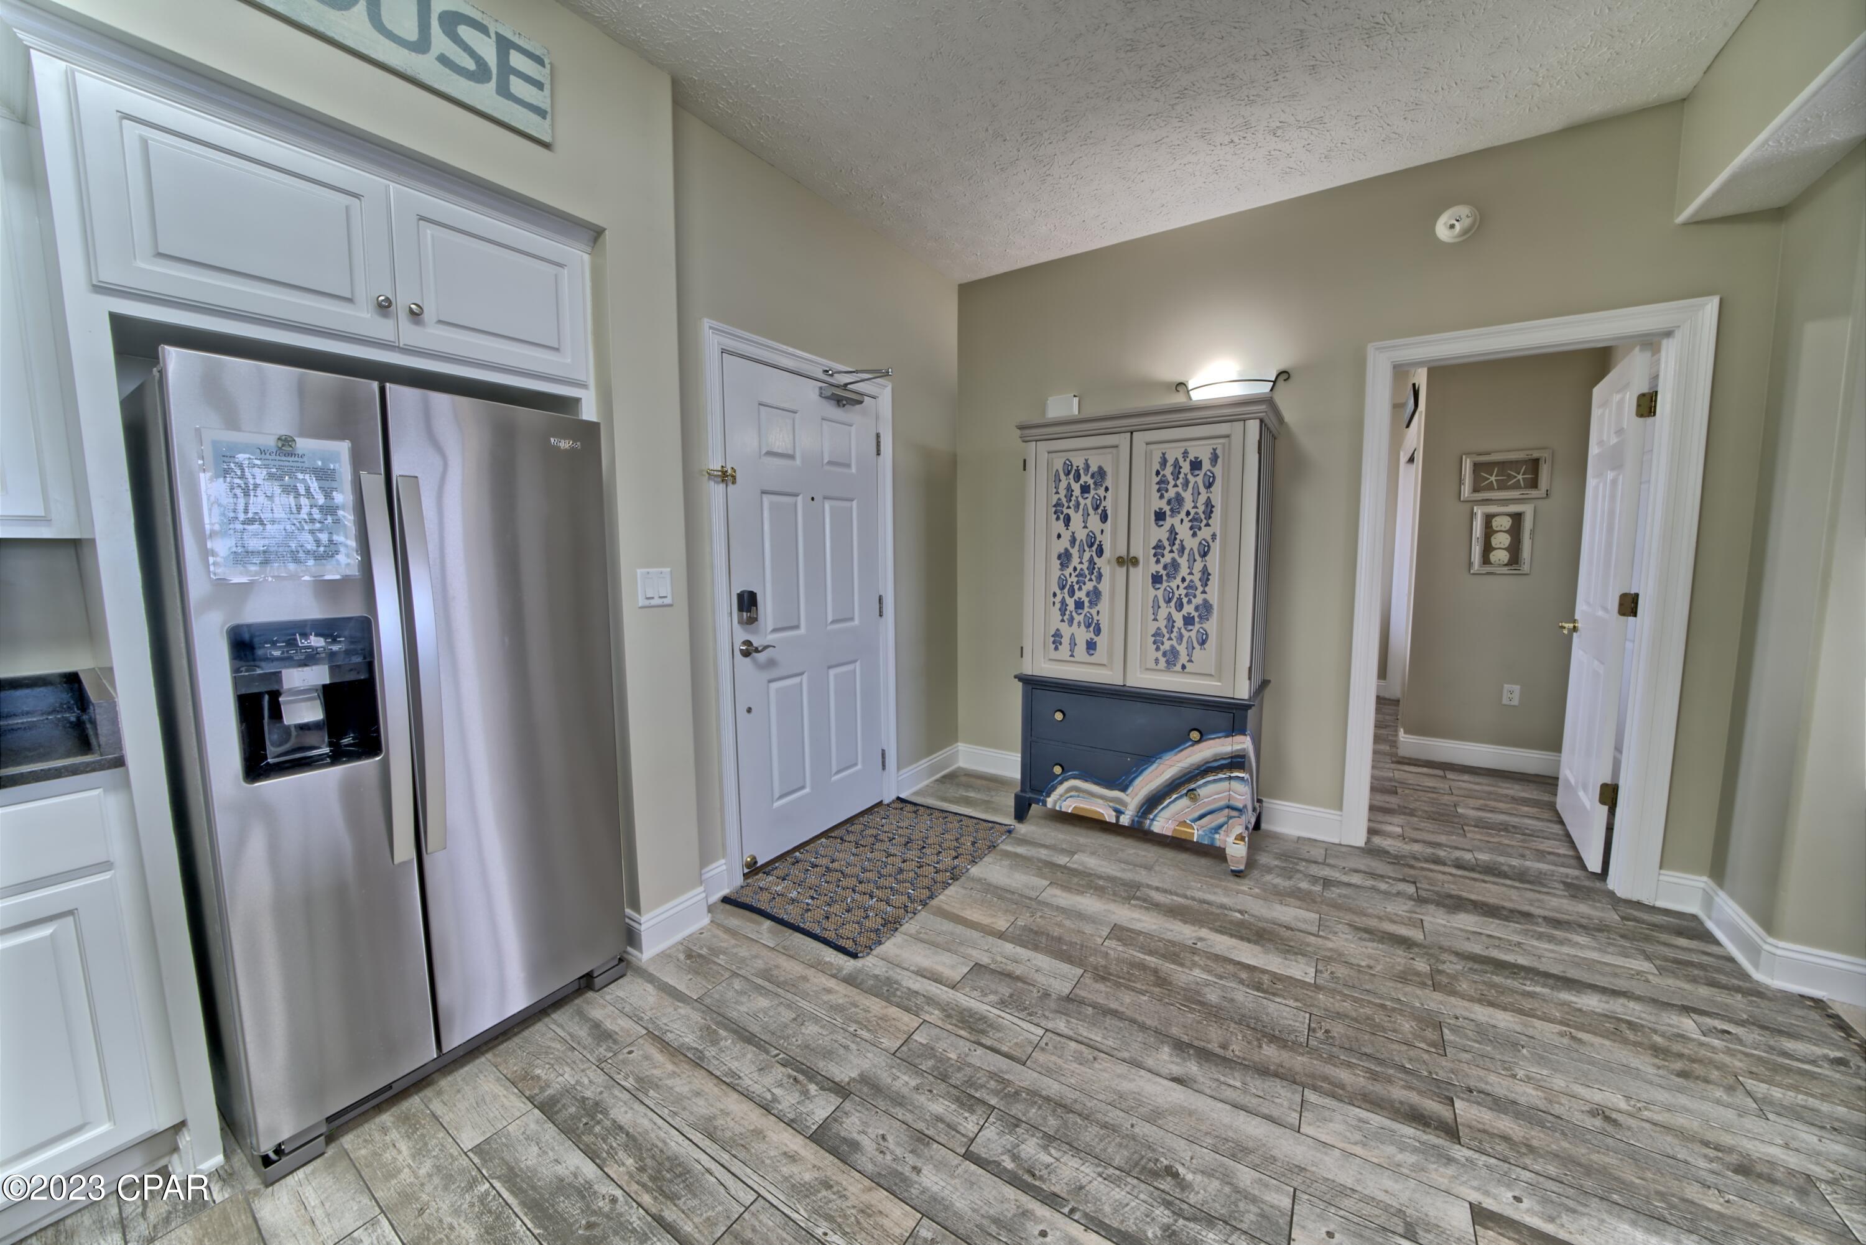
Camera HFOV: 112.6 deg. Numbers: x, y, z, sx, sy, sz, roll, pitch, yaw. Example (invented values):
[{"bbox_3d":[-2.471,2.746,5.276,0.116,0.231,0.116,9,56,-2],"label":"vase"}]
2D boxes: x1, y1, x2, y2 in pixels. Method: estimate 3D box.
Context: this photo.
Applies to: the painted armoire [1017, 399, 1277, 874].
[{"bbox_3d":[0.957,0.044,2.864,1.028,1.858,0.518,3,7,32],"label":"painted armoire"}]

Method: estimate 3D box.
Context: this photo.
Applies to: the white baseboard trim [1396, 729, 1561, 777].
[{"bbox_3d":[3.318,0.810,3.773,0.790,0.141,0.017,3,7,33],"label":"white baseboard trim"}]

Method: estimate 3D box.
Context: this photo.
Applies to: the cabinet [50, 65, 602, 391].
[{"bbox_3d":[-1.508,-0.851,1.629,0.550,0.410,0.910,3,7,35],"label":"cabinet"}]

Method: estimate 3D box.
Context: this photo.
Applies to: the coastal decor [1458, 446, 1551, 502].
[{"bbox_3d":[3.266,-0.835,3.554,0.382,0.266,0.035,3,7,32],"label":"coastal decor"}]

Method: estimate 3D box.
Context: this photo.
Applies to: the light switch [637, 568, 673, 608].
[{"bbox_3d":[-0.877,-0.108,1.974,0.012,0.117,0.116,3,7,34],"label":"light switch"}]

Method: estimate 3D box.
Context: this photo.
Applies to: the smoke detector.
[{"bbox_3d":[2.017,-1.538,2.390,0.132,0.132,0.045,3,7,33],"label":"smoke detector"}]

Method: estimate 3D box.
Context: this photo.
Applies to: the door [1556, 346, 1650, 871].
[{"bbox_3d":[2.848,-0.042,2.659,0.037,2.025,0.775,4,7,38],"label":"door"}]

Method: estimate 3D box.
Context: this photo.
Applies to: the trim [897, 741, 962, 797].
[{"bbox_3d":[-0.006,0.856,3.624,0.017,0.141,0.641,3,7,33],"label":"trim"}]

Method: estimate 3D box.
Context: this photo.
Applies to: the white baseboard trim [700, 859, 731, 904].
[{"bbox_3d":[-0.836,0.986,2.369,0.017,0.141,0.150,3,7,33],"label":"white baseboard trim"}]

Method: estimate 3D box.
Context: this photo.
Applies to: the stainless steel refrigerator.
[{"bbox_3d":[-1.451,0.269,1.726,0.790,1.670,0.810,3,7,35],"label":"stainless steel refrigerator"}]

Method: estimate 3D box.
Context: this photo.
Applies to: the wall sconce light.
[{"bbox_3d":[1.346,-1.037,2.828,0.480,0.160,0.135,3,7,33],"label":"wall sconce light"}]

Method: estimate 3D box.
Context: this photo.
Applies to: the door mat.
[{"bbox_3d":[-0.213,1.001,2.660,0.660,0.012,1.165,3,7,33],"label":"door mat"}]

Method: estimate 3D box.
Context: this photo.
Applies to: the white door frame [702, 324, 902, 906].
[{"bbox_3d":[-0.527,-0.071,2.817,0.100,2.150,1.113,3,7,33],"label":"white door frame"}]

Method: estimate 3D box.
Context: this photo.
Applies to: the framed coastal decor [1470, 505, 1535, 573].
[{"bbox_3d":[3.317,-0.483,3.628,0.264,0.388,0.028,3,7,33],"label":"framed coastal decor"}]

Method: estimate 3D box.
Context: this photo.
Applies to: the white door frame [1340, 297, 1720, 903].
[{"bbox_3d":[2.251,-0.056,2.468,0.957,2.136,0.130,3,7,33],"label":"white door frame"}]

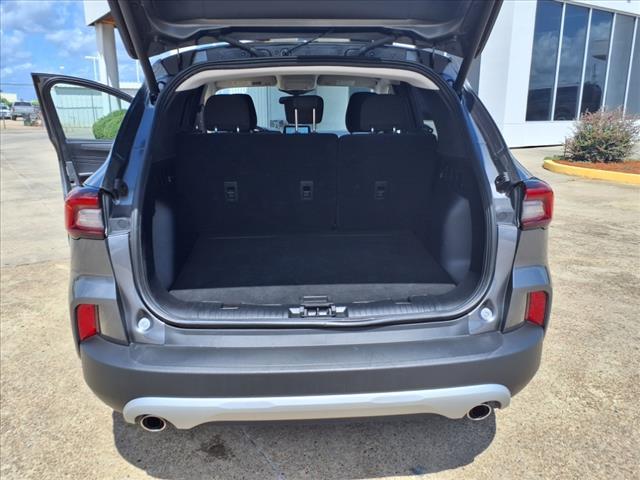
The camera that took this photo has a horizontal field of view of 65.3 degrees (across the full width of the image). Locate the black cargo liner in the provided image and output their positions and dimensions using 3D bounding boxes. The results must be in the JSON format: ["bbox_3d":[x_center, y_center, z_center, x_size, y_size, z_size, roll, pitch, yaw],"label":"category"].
[{"bbox_3d":[-0.036,0.110,2.254,1.120,0.055,0.940,-1,15,-3],"label":"black cargo liner"}]

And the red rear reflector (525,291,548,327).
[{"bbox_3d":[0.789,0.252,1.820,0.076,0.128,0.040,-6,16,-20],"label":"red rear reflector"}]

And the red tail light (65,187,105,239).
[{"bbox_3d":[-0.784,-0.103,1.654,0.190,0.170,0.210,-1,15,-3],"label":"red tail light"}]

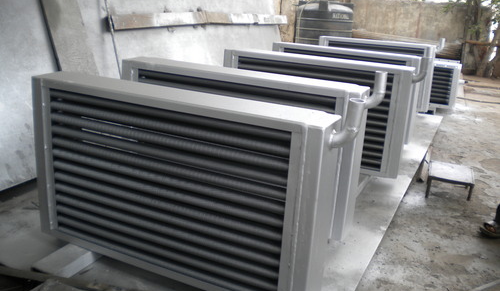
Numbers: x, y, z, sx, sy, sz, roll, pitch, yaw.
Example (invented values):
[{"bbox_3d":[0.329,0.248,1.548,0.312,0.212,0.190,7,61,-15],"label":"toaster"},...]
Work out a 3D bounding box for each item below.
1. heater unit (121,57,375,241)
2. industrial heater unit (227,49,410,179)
[{"bbox_3d":[-0.105,-0.019,3.247,1.581,0.890,0.197,11,18,21],"label":"heater unit"},{"bbox_3d":[0.526,-0.301,4.365,1.581,0.890,0.197,9,18,18],"label":"industrial heater unit"}]

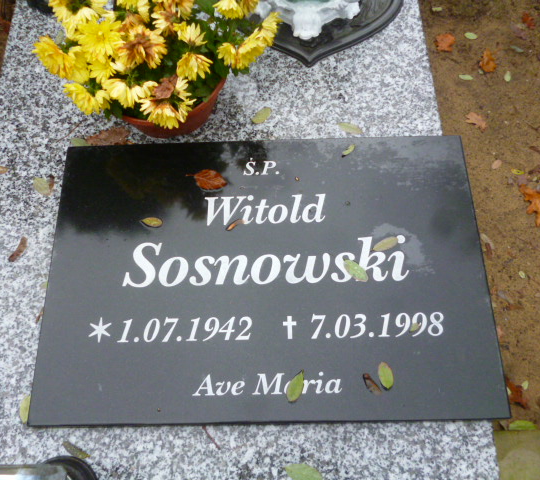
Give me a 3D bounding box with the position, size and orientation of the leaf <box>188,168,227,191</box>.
[{"bbox_3d":[-0.092,-0.090,0.763,0.065,0.012,0.035,12,69,6],"label":"leaf"}]

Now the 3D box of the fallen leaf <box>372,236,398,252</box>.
[{"bbox_3d":[0.162,0.006,0.723,0.042,0.004,0.014,-25,70,-8],"label":"fallen leaf"}]

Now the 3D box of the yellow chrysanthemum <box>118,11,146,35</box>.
[{"bbox_3d":[-0.191,-0.296,0.712,0.046,0.032,0.044,0,68,2],"label":"yellow chrysanthemum"}]

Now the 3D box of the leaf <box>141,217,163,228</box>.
[{"bbox_3d":[-0.170,-0.025,0.745,0.033,0.005,0.014,7,69,4],"label":"leaf"}]

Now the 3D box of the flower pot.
[{"bbox_3d":[-0.167,-0.251,0.821,0.216,0.096,0.216,-1,68,1],"label":"flower pot"}]

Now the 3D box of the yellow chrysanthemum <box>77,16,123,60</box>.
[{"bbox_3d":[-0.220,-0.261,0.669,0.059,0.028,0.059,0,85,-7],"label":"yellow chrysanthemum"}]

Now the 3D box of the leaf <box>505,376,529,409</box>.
[{"bbox_3d":[0.458,0.286,0.971,0.058,0.020,0.053,12,69,6],"label":"leaf"}]

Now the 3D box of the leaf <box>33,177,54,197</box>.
[{"bbox_3d":[-0.351,-0.083,0.801,0.041,0.008,0.025,40,75,15],"label":"leaf"}]

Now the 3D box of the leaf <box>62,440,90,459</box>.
[{"bbox_3d":[-0.248,0.268,0.663,0.043,0.008,0.015,24,72,10],"label":"leaf"}]

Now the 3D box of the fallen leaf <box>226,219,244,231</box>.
[{"bbox_3d":[-0.049,-0.021,0.739,0.031,0.006,0.008,-31,71,-10],"label":"fallen leaf"}]

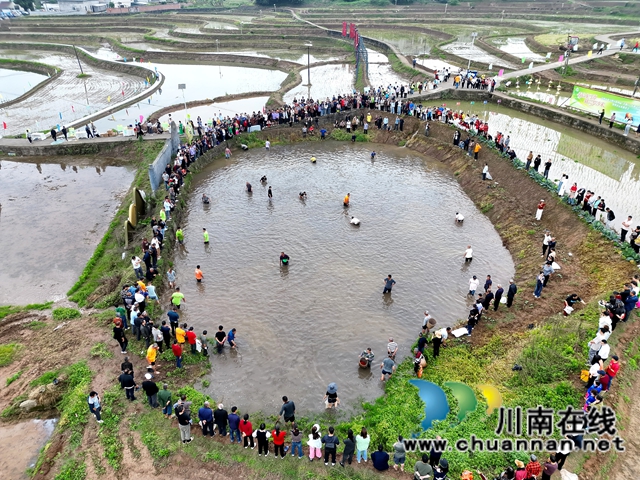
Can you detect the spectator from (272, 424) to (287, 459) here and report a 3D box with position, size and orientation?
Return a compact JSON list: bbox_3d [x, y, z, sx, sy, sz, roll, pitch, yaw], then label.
[{"bbox_3d":[-1.486,7.319,16.163,0.520,1.616,0.360,4,25,9],"label":"spectator"}]

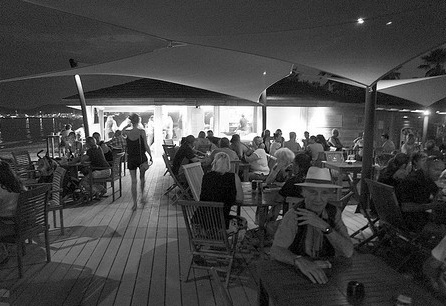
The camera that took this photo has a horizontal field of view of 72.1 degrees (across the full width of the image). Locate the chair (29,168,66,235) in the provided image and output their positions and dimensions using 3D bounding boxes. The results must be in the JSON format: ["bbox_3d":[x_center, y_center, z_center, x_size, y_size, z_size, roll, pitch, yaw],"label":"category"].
[{"bbox_3d":[-2.520,0.701,4.228,0.550,0.900,0.510,-5,8,-37],"label":"chair"}]

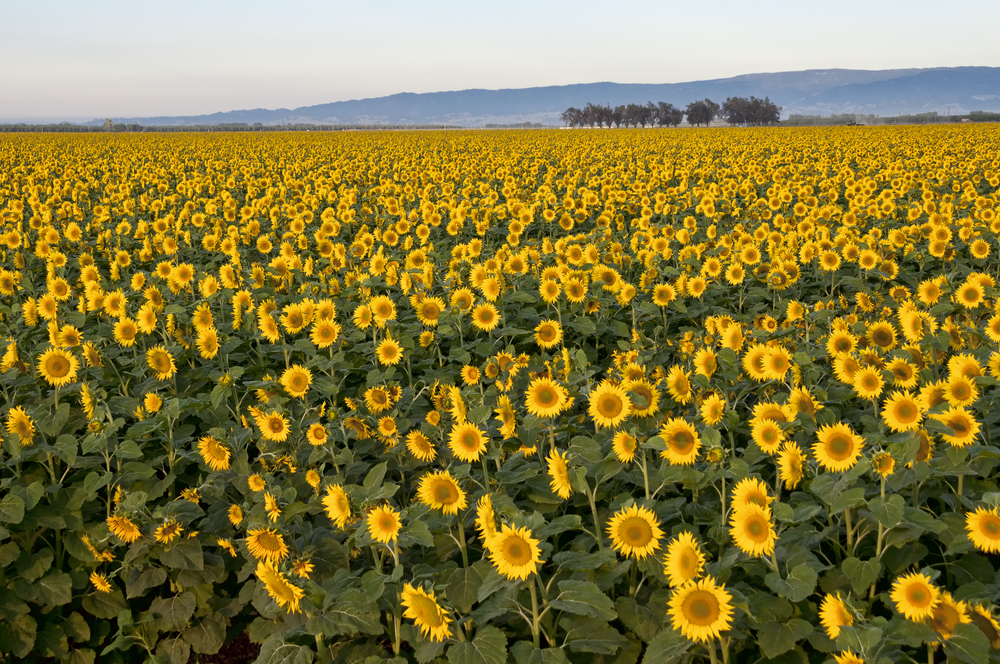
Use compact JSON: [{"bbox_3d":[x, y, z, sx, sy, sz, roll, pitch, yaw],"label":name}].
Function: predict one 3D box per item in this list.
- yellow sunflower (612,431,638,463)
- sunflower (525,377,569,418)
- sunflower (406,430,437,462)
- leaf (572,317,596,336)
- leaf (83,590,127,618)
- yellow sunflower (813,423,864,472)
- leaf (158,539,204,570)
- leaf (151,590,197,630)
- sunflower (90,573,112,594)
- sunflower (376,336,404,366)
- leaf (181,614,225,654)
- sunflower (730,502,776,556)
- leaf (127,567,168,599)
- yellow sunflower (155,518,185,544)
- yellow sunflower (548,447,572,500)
[{"bbox_3d":[0.632,0.577,8.800,0.160,0.165,0.060,6,13,43],"label":"yellow sunflower"},{"bbox_3d":[0.247,0.348,9.300,0.224,0.229,0.082,0,3,7],"label":"sunflower"},{"bbox_3d":[-0.409,0.596,9.100,0.170,0.175,0.065,5,29,37],"label":"sunflower"},{"bbox_3d":[0.614,-0.040,12.700,0.175,0.060,0.170,1,49,8],"label":"leaf"},{"bbox_3d":[-1.924,1.325,8.500,0.210,0.150,0.060,-2,-18,-13],"label":"leaf"},{"bbox_3d":[1.472,0.502,7.600,0.220,0.215,0.070,1,6,12],"label":"yellow sunflower"},{"bbox_3d":[-1.658,1.159,9.100,0.235,0.080,0.200,-2,45,-11],"label":"leaf"},{"bbox_3d":[-1.663,1.418,8.900,0.230,0.080,0.230,-2,49,-11],"label":"leaf"},{"bbox_3d":[-1.733,1.089,7.600,0.100,0.095,0.040,4,26,32],"label":"sunflower"},{"bbox_3d":[-0.752,0.134,12.000,0.195,0.195,0.060,0,2,-1],"label":"sunflower"},{"bbox_3d":[-1.515,1.540,8.900,0.220,0.220,0.080,-2,-34,-10],"label":"leaf"},{"bbox_3d":[0.925,0.723,6.400,0.195,0.195,0.065,5,-3,36],"label":"sunflower"},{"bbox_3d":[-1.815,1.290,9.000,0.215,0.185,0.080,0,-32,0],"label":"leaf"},{"bbox_3d":[-1.324,0.799,7.000,0.135,0.120,0.060,-1,37,-1],"label":"yellow sunflower"},{"bbox_3d":[0.269,0.640,7.900,0.080,0.220,0.210,-11,11,-29],"label":"yellow sunflower"}]

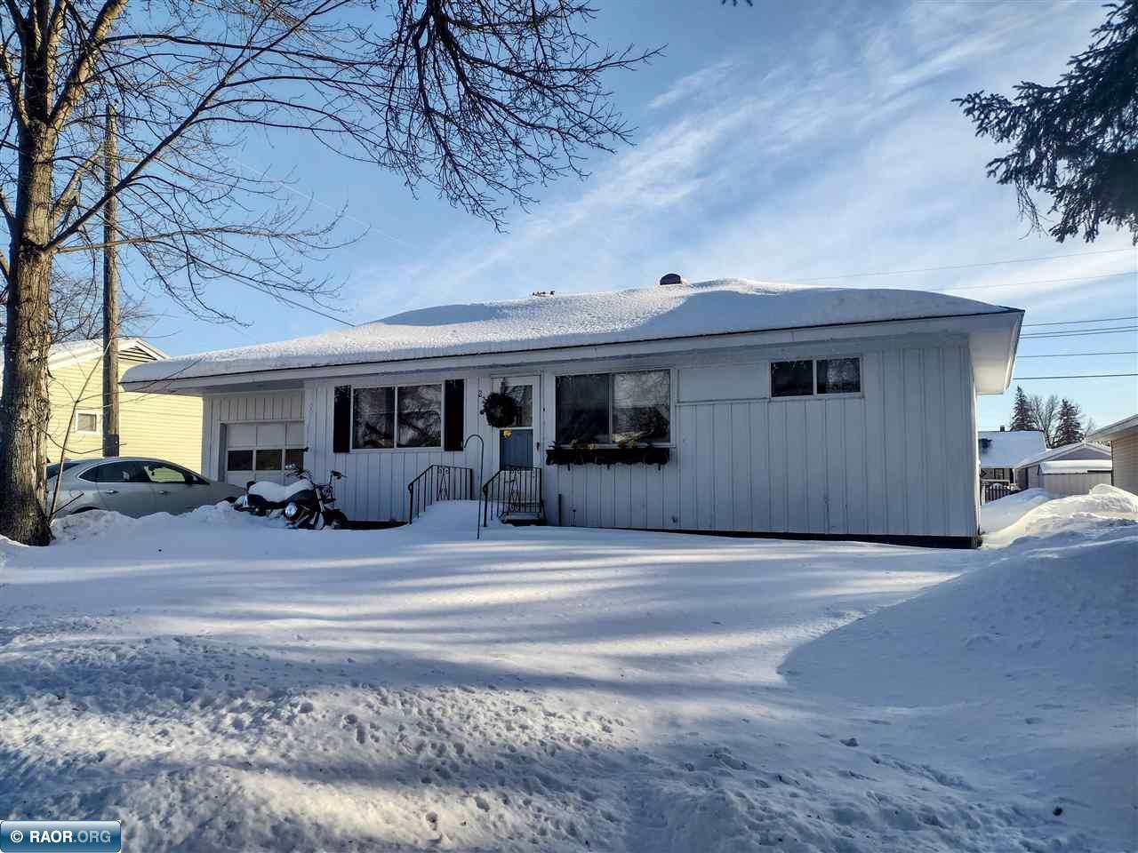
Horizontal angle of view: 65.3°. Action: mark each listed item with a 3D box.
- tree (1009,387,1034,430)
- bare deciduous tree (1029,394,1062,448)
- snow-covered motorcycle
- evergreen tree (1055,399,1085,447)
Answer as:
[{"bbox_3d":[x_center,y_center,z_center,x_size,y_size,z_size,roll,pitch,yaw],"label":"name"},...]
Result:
[{"bbox_3d":[44.828,1.816,87.552,4.200,11.700,4.200,-2,-5,25],"label":"tree"},{"bbox_3d":[47.207,2.169,87.579,4.600,11.000,4.600,-2,-5,25],"label":"bare deciduous tree"},{"bbox_3d":[-4.456,1.190,14.091,2.320,1.160,0.900,-2,-5,25],"label":"snow-covered motorcycle"},{"bbox_3d":[49.498,2.433,87.599,4.200,10.400,4.200,-2,-5,25],"label":"evergreen tree"}]

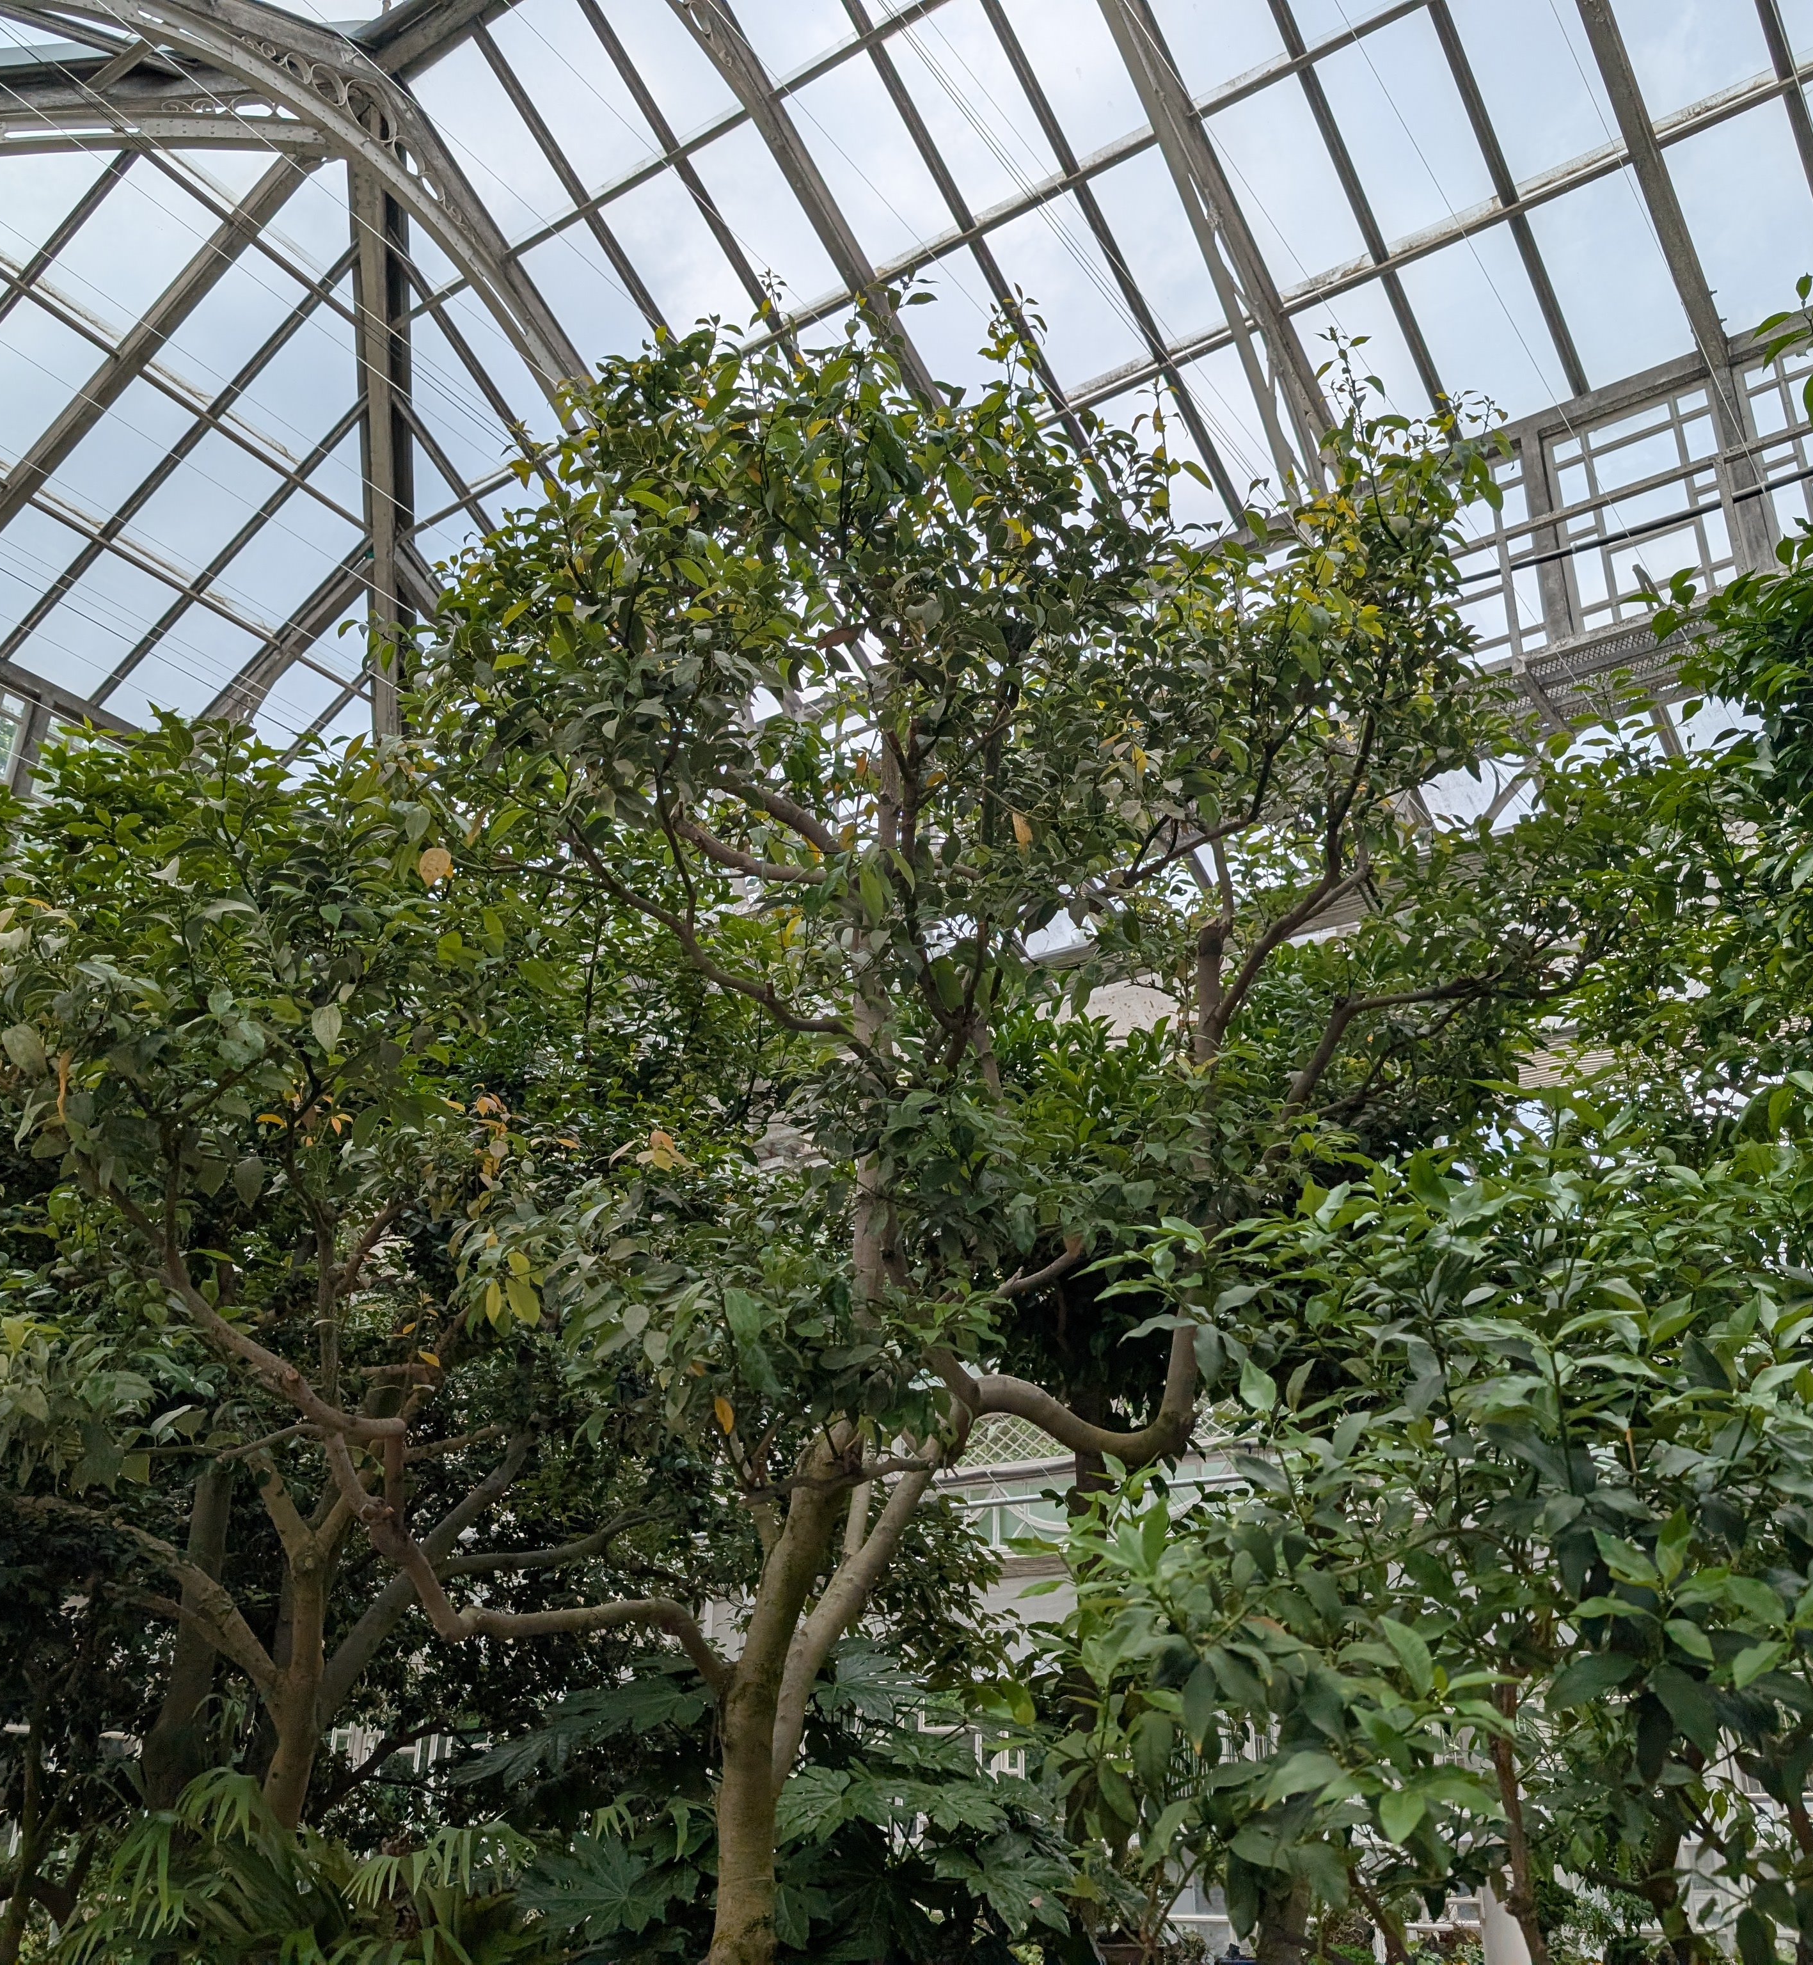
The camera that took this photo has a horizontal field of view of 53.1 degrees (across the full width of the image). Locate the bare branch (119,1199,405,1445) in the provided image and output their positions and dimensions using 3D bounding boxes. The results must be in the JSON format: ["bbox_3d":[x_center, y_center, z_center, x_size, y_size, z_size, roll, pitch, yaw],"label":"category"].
[{"bbox_3d":[-1.333,0.707,3.750,0.498,0.429,0.250,9,-25,-18],"label":"bare branch"}]

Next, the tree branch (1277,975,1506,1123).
[{"bbox_3d":[1.235,0.168,4.600,0.521,0.261,0.250,-6,-25,15],"label":"tree branch"}]

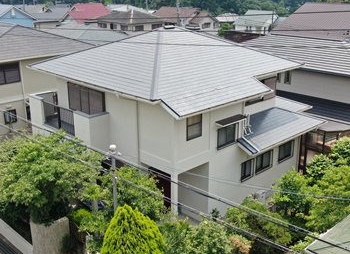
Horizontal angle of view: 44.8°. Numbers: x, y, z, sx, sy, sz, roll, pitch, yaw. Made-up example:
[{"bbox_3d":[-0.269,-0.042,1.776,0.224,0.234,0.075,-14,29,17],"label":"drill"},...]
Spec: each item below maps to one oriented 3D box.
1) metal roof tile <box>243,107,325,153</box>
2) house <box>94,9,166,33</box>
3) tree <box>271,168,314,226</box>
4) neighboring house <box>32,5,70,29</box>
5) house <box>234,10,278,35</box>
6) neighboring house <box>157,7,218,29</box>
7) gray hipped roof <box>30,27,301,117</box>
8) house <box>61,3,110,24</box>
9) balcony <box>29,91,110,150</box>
[{"bbox_3d":[4.423,-0.125,18.772,6.365,0.871,1.809,-17,25,-42],"label":"metal roof tile"},{"bbox_3d":[-8.701,-19.926,83.382,8.700,6.160,13.800,-14,23,-37],"label":"house"},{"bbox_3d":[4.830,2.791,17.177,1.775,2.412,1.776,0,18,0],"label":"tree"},{"bbox_3d":[-24.511,-20.774,85.023,9.300,6.880,9.000,-7,19,-21],"label":"neighboring house"},{"bbox_3d":[15.328,-17.925,77.055,6.300,6.094,6.930,-17,25,-42],"label":"house"},{"bbox_3d":[2.385,-19.042,80.043,8.550,6.466,11.400,-17,25,-42],"label":"neighboring house"},{"bbox_3d":[0.056,-3.220,18.512,9.231,2.255,9.241,-17,25,-42],"label":"gray hipped roof"},{"bbox_3d":[-16.497,-20.130,82.562,9.600,7.120,8.100,-17,25,-42],"label":"house"},{"bbox_3d":[-4.462,-0.233,17.760,0.938,1.574,4.790,-17,25,-42],"label":"balcony"}]

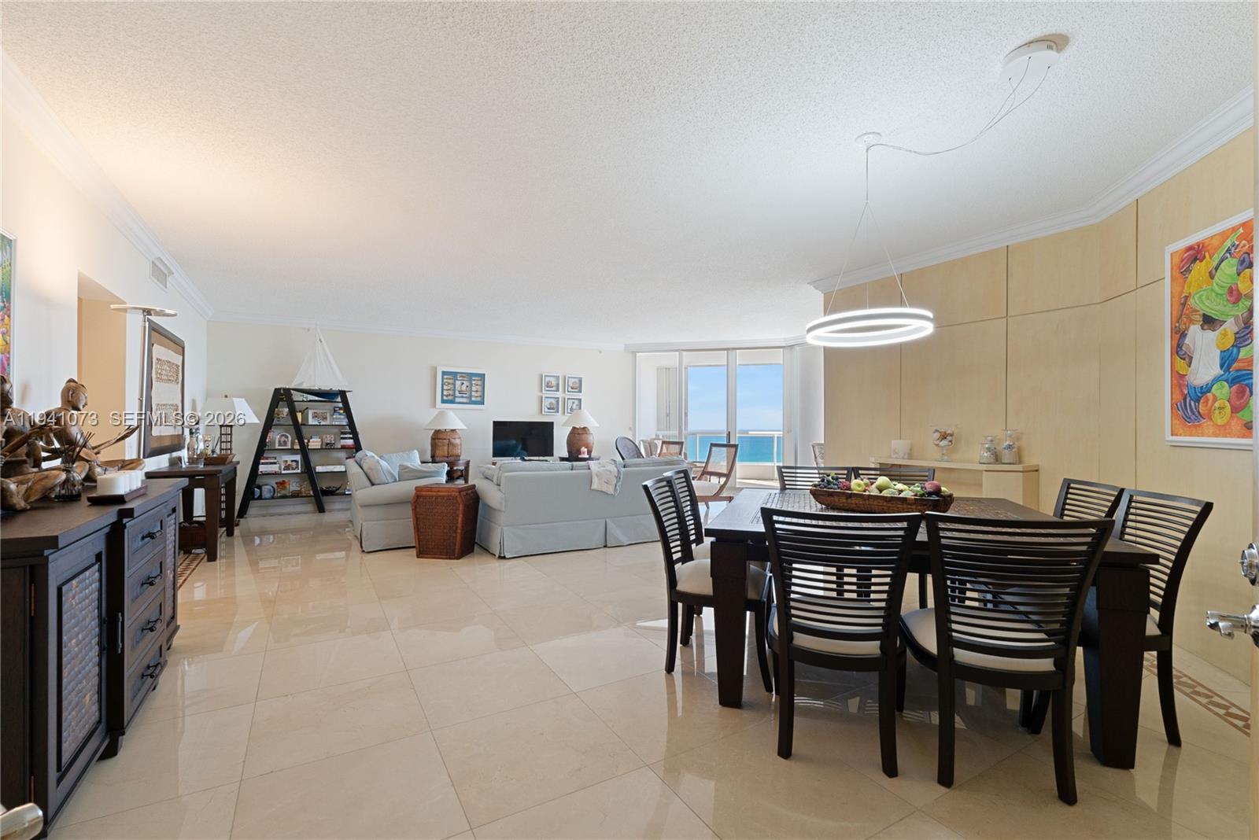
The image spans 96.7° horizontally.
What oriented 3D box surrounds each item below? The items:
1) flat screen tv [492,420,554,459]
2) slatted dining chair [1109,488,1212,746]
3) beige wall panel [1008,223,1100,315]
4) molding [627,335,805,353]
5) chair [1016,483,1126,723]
[{"bbox_3d":[-1.667,0.306,8.777,1.000,0.600,0.100,0,-1,-29],"label":"flat screen tv"},{"bbox_3d":[1.883,0.768,2.321,0.570,0.925,0.490,0,-1,15],"label":"slatted dining chair"},{"bbox_3d":[3.025,-1.055,4.019,0.030,0.544,0.580,0,-1,-30],"label":"beige wall panel"},{"bbox_3d":[1.370,-1.281,9.614,3.000,0.140,0.220,0,-1,16],"label":"molding"},{"bbox_3d":[2.011,0.773,2.814,0.570,0.925,0.490,0,-1,15],"label":"chair"}]

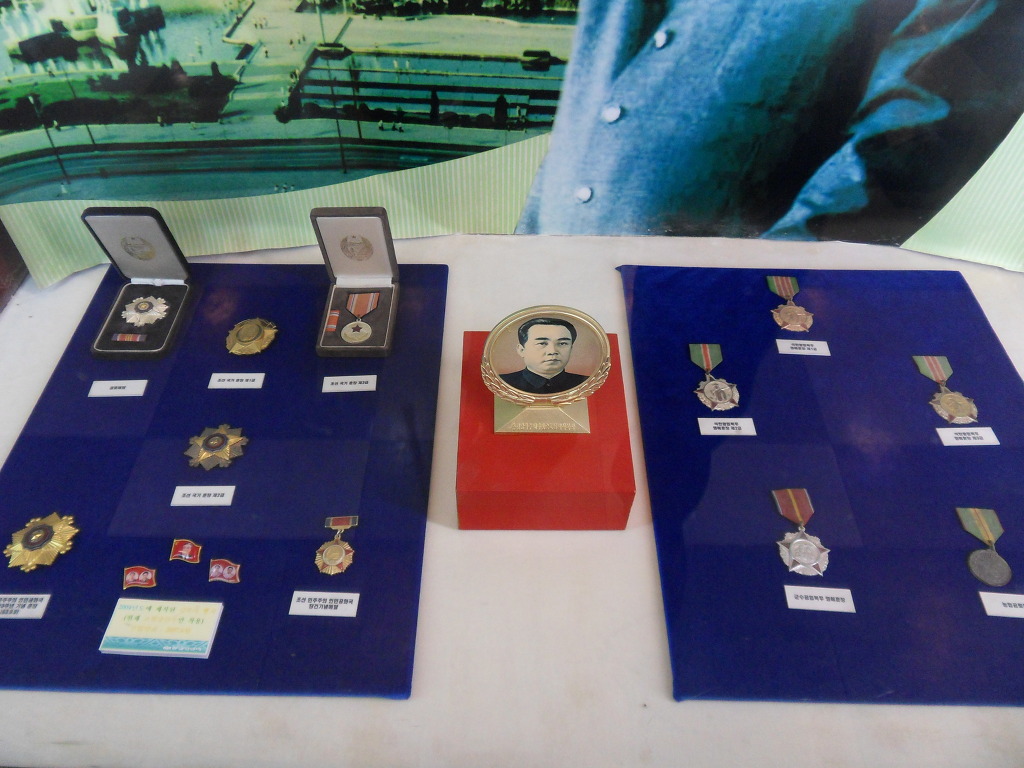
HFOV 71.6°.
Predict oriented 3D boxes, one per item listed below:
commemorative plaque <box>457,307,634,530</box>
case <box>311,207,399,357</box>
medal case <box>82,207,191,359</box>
[{"bbox_3d":[0.030,0.044,0.711,0.159,0.074,0.187,0,51,0],"label":"commemorative plaque"},{"bbox_3d":[-0.179,-0.114,0.798,0.082,0.123,0.116,0,51,0],"label":"case"},{"bbox_3d":[-0.431,-0.115,0.794,0.084,0.125,0.123,1,51,0],"label":"medal case"}]

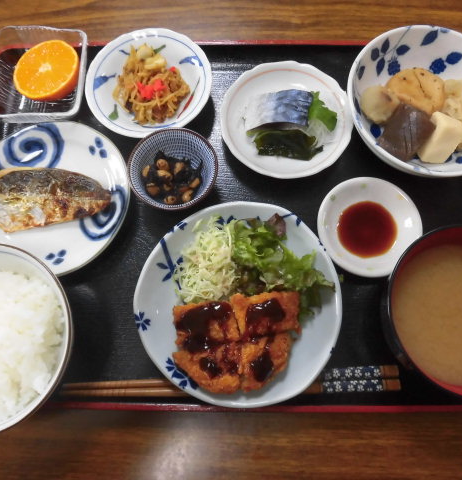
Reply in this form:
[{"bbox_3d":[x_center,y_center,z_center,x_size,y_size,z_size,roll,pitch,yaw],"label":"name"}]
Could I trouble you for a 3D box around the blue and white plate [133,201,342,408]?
[{"bbox_3d":[0.005,0.044,0.319,0.143,0.027,0.143,0,74,1],"label":"blue and white plate"}]

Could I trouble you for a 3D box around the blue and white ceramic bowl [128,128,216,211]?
[{"bbox_3d":[-0.042,-0.047,0.340,0.065,0.039,0.065,0,74,1],"label":"blue and white ceramic bowl"}]

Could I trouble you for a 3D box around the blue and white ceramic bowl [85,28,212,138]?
[{"bbox_3d":[-0.065,-0.122,0.367,0.100,0.029,0.100,0,74,1],"label":"blue and white ceramic bowl"}]

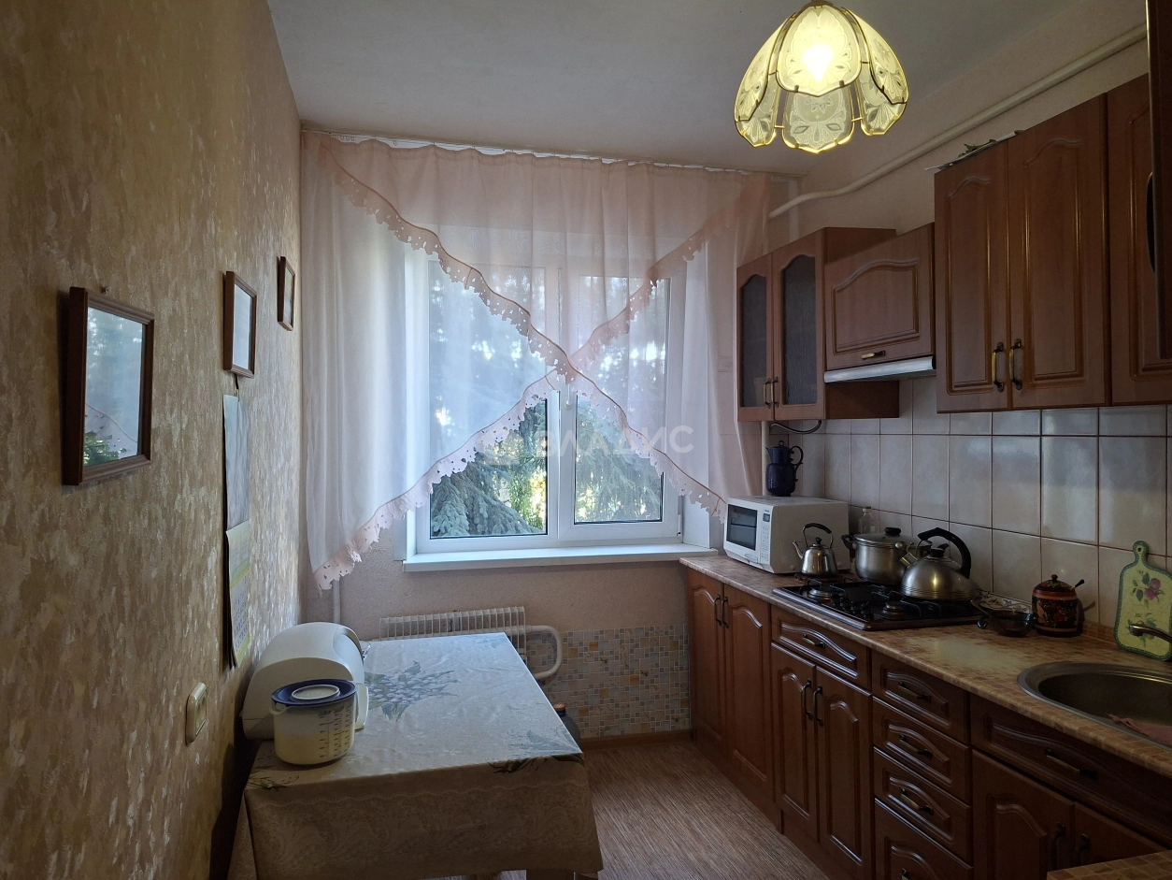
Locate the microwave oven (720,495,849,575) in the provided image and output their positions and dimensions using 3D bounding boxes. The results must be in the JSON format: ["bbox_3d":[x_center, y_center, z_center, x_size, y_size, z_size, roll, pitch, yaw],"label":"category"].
[{"bbox_3d":[0.897,0.417,3.521,0.353,0.282,0.430,-1,0,-15],"label":"microwave oven"}]

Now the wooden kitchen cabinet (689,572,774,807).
[{"bbox_3d":[0.854,0.975,3.308,0.565,0.757,0.770,-1,0,-15],"label":"wooden kitchen cabinet"}]

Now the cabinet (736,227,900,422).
[{"bbox_3d":[0.967,-0.448,3.346,0.324,0.725,0.739,-1,0,-15],"label":"cabinet"}]

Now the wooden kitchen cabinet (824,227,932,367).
[{"bbox_3d":[1.138,-0.463,2.701,0.324,0.405,0.596,-1,0,-15],"label":"wooden kitchen cabinet"}]

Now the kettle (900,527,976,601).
[{"bbox_3d":[1.183,0.408,2.619,0.232,0.226,0.222,0,0,12],"label":"kettle"}]

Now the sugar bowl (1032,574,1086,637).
[{"bbox_3d":[1.360,0.478,2.247,0.122,0.178,0.114,0,1,31],"label":"sugar bowl"}]

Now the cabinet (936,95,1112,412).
[{"bbox_3d":[1.293,-0.441,2.120,0.324,0.725,0.589,-1,0,-15],"label":"cabinet"}]

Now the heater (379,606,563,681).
[{"bbox_3d":[-0.490,0.911,3.305,0.735,0.383,0.090,-1,0,-15],"label":"heater"}]

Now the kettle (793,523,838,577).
[{"bbox_3d":[0.934,0.443,3.164,0.178,0.211,0.135,0,0,7],"label":"kettle"}]

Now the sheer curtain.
[{"bbox_3d":[-0.129,-0.314,3.358,2.060,1.840,0.100,0,1,-15],"label":"sheer curtain"}]

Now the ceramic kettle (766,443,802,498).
[{"bbox_3d":[0.927,0.138,3.635,0.167,0.263,0.128,0,0,6],"label":"ceramic kettle"}]

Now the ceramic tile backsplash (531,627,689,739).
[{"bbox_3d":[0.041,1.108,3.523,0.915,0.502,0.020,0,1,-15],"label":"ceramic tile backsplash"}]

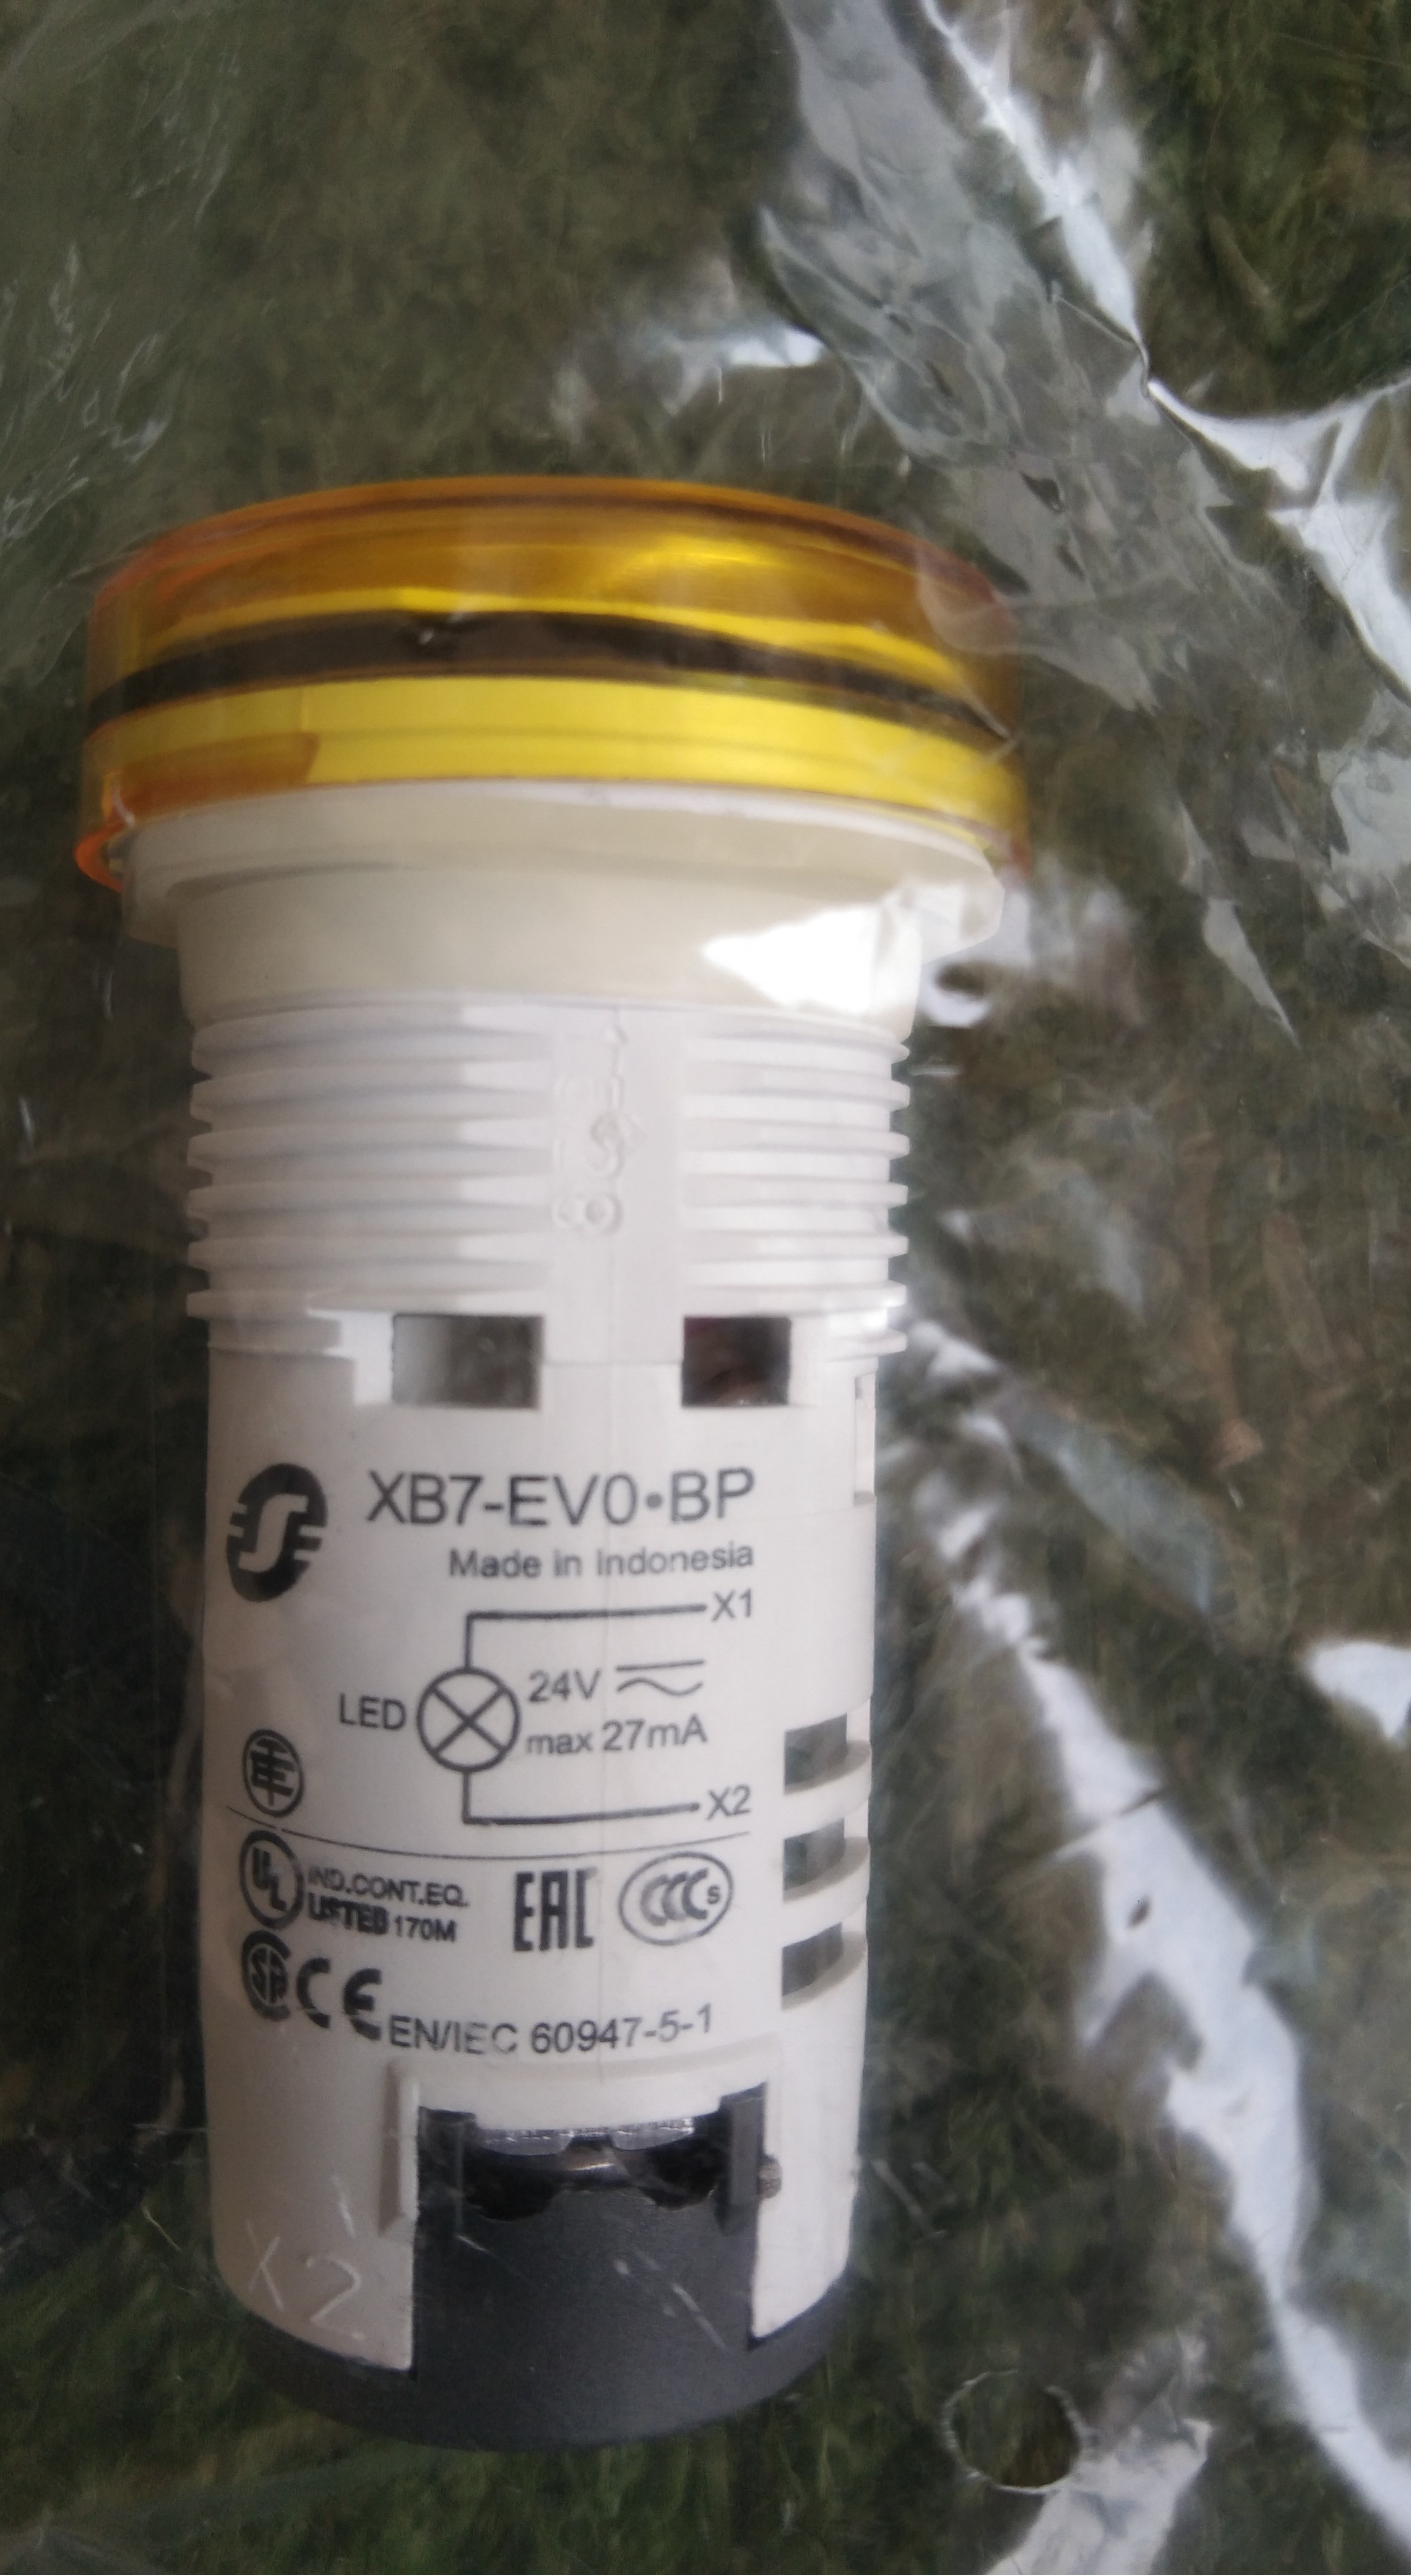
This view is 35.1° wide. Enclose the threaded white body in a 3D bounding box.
[{"bbox_3d":[-0.005,0.008,0.070,0.027,0.027,0.042,1,91,-12],"label":"threaded white body"}]

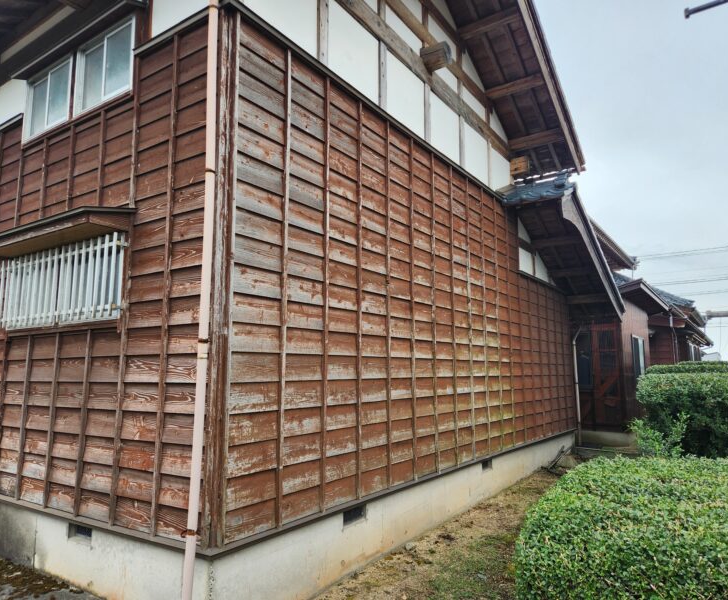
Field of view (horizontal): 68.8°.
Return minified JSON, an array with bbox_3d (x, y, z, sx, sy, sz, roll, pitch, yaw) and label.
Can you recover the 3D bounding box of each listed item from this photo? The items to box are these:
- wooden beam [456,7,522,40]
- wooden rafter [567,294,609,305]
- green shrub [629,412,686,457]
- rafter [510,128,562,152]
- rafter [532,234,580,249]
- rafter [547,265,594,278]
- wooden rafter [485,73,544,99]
[{"bbox_3d":[1.559,-3.423,6.591,0.780,0.108,0.110,-5,-9,34],"label":"wooden beam"},{"bbox_3d":[4.161,-0.010,9.918,0.760,0.120,0.120,-5,-9,34],"label":"wooden rafter"},{"bbox_3d":[4.519,2.166,8.202,0.690,0.840,0.700,-5,-9,34],"label":"green shrub"},{"bbox_3d":[2.518,-2.352,7.788,0.760,0.110,0.120,-5,-9,34],"label":"rafter"},{"bbox_3d":[3.087,-0.916,8.483,0.720,0.110,0.120,-5,-9,34],"label":"rafter"},{"bbox_3d":[3.616,-0.459,9.206,0.720,0.110,0.120,-5,-9,34],"label":"rafter"},{"bbox_3d":[2.029,-2.855,7.130,0.760,0.110,0.120,-5,-9,34],"label":"wooden rafter"}]

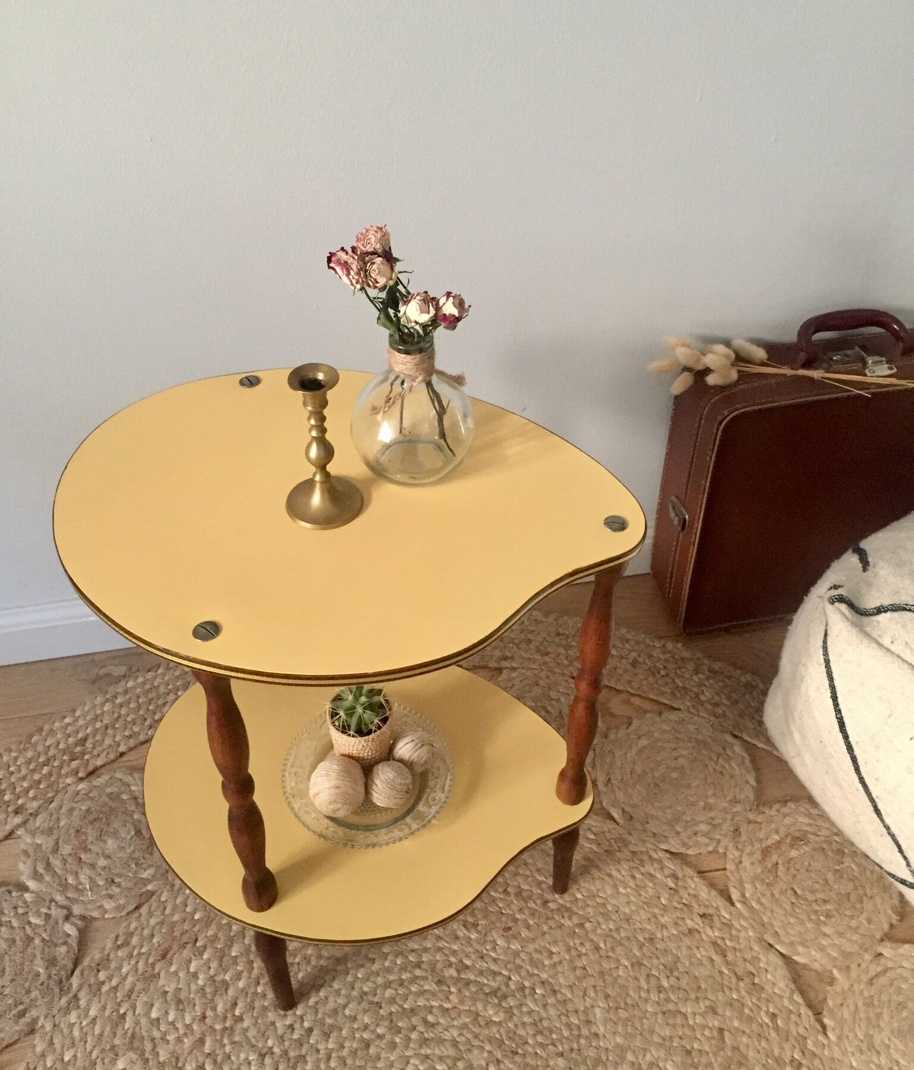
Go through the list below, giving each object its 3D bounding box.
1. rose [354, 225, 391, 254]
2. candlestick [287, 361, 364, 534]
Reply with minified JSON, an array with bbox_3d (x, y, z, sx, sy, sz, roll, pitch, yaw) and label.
[{"bbox_3d":[-0.055,-0.193,0.667,0.025,0.022,0.025,-11,79,13],"label":"rose"},{"bbox_3d":[-0.097,-0.066,0.726,0.058,0.114,0.058,3,43,0],"label":"candlestick"}]

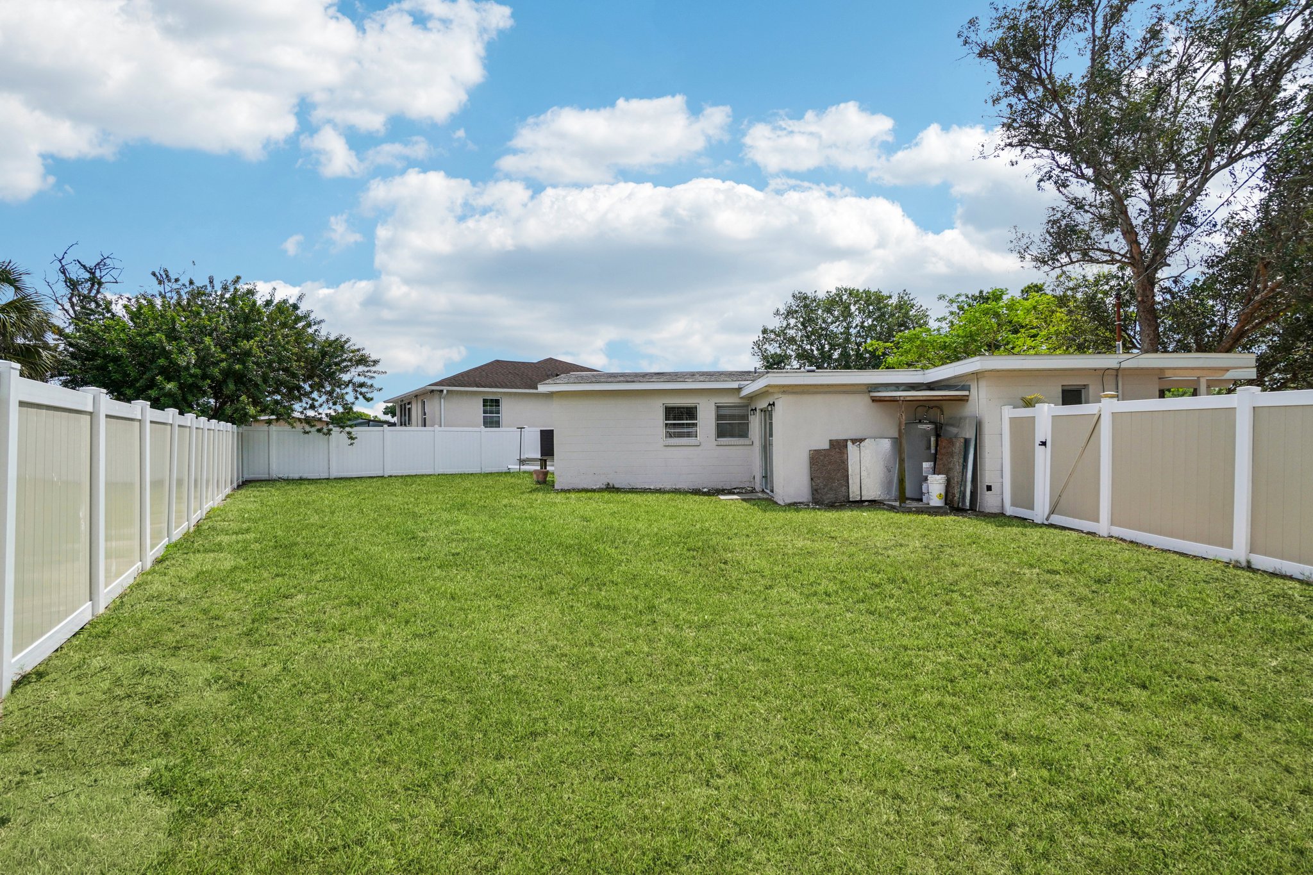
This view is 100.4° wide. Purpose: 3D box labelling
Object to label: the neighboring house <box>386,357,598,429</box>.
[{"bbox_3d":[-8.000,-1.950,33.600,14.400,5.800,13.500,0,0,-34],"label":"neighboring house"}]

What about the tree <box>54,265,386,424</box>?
[{"bbox_3d":[-14.100,-2.000,18.200,9.200,6.900,8.600,0,0,0],"label":"tree"}]

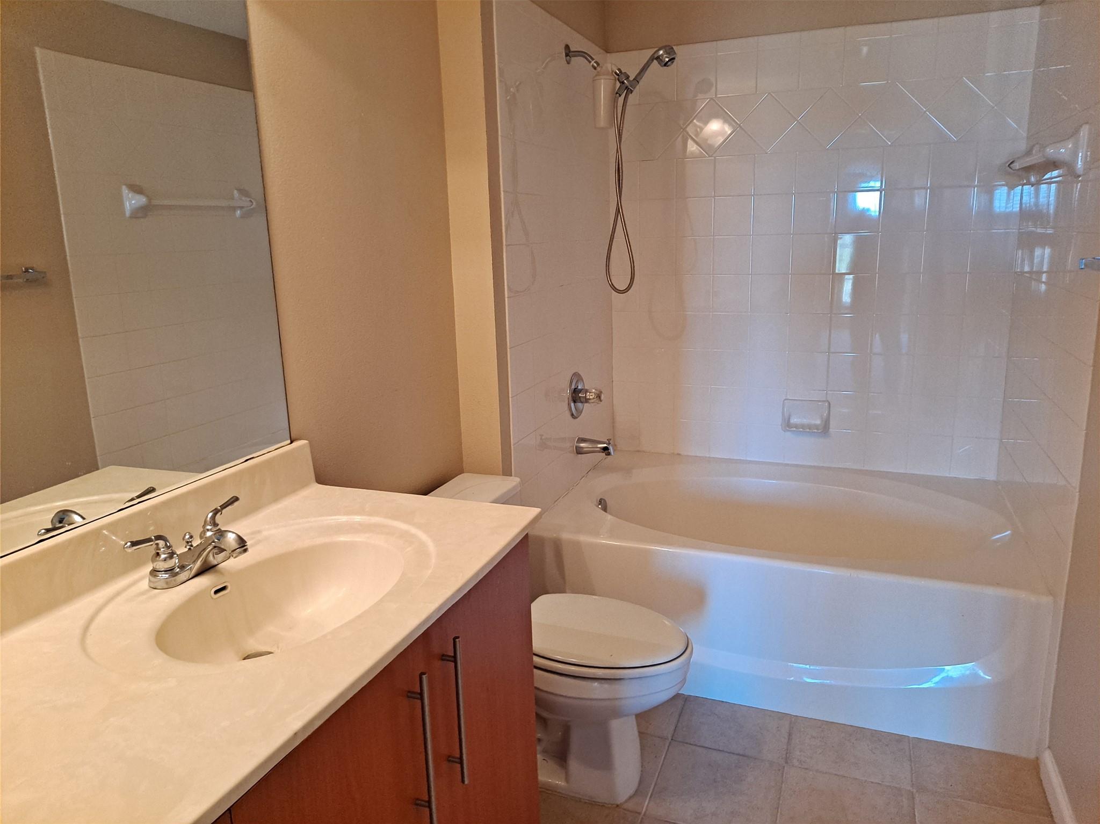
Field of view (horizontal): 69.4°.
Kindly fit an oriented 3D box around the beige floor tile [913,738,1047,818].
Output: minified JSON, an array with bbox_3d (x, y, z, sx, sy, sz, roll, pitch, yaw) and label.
[{"bbox_3d":[1.134,0.969,2.108,0.310,0.010,0.229,3,14,21],"label":"beige floor tile"}]

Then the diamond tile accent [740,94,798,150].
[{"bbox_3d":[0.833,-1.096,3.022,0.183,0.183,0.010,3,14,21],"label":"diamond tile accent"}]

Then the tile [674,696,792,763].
[{"bbox_3d":[0.538,0.933,2.333,0.316,0.010,0.229,3,14,21],"label":"tile"}]

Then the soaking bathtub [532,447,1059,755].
[{"bbox_3d":[0.809,0.565,2.866,1.510,0.492,1.030,3,14,21],"label":"soaking bathtub"}]

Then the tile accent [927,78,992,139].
[{"bbox_3d":[1.452,-1.071,2.810,0.208,0.208,0.010,3,13,21],"label":"tile accent"}]

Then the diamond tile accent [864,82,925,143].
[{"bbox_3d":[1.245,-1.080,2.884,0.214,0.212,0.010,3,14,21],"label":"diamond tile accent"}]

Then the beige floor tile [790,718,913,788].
[{"bbox_3d":[0.830,0.945,2.203,0.312,0.010,0.240,3,13,21],"label":"beige floor tile"}]

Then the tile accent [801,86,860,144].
[{"bbox_3d":[1.043,-1.095,2.970,0.208,0.208,0.010,3,13,21],"label":"tile accent"}]

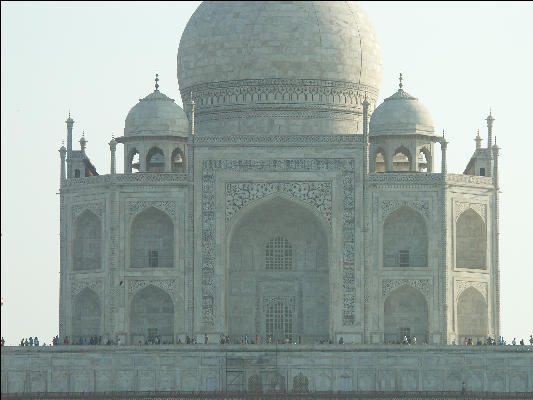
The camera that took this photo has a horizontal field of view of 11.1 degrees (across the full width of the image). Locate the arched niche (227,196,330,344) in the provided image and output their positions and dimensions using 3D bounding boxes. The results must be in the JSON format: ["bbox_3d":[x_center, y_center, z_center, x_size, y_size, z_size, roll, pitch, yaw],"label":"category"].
[{"bbox_3d":[1.528,9.018,349.160,13.246,19.524,4.000,0,-5,1],"label":"arched niche"}]

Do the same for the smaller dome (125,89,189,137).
[{"bbox_3d":[-14.529,-11.437,365.514,8.530,6.655,8.530,0,-6,1],"label":"smaller dome"}]

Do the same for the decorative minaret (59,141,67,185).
[{"bbox_3d":[-26.510,-4.817,356.770,1.041,5.365,1.041,0,-5,1],"label":"decorative minaret"}]

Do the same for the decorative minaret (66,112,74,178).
[{"bbox_3d":[-26.257,-7.306,367.245,1.072,9.031,1.072,0,-5,1],"label":"decorative minaret"}]

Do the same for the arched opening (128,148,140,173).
[{"bbox_3d":[-17.287,-5.174,359.013,0.600,3.292,2.100,5,-7,-44],"label":"arched opening"}]

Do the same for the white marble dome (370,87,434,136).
[{"bbox_3d":[17.988,-11.523,365.121,8.511,6.715,8.511,0,-6,1],"label":"white marble dome"}]

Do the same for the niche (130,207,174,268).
[{"bbox_3d":[-14.555,4.742,349.255,5.669,7.859,2.400,0,-5,1],"label":"niche"}]

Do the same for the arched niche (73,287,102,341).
[{"bbox_3d":[-22.601,15.112,354.889,1.700,7.246,5.753,6,-8,-44],"label":"arched niche"}]

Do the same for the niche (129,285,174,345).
[{"bbox_3d":[-14.549,14.735,348.328,5.718,7.881,2.400,0,-5,1],"label":"niche"}]

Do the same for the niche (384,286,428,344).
[{"bbox_3d":[17.895,14.804,351.053,5.618,7.735,1.700,0,-6,1],"label":"niche"}]

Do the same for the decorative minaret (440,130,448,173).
[{"bbox_3d":[22.684,-6.119,349.359,1.020,5.512,1.020,0,-5,1],"label":"decorative minaret"}]

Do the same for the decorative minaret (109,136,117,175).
[{"bbox_3d":[-19.560,-5.736,349.323,1.019,4.999,1.019,0,-5,1],"label":"decorative minaret"}]

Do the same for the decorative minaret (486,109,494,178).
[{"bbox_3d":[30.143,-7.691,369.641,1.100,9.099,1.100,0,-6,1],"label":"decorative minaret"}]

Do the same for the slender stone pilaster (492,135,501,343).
[{"bbox_3d":[30.142,5.046,358.244,1.100,26.887,1.100,0,-6,1],"label":"slender stone pilaster"}]

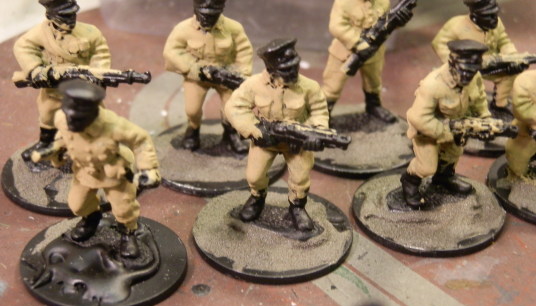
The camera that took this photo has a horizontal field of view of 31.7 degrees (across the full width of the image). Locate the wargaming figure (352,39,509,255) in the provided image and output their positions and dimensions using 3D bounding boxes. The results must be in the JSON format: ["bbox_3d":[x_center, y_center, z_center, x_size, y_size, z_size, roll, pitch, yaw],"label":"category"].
[{"bbox_3d":[0.027,-0.003,0.150,0.025,0.031,0.025,-22,38,-35],"label":"wargaming figure"}]

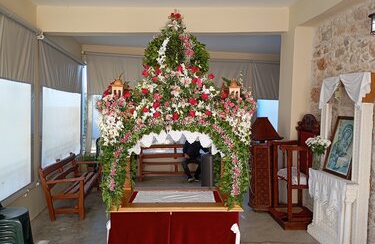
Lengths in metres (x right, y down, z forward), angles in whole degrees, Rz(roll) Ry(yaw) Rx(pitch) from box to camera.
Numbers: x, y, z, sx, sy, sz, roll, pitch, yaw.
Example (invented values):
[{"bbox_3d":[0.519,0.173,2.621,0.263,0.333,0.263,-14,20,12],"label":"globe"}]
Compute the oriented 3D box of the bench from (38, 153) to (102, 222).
[{"bbox_3d":[-1.990,1.086,5.430,0.660,0.810,1.620,1,3,-5],"label":"bench"}]

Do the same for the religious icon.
[{"bbox_3d":[2.102,0.331,4.036,0.040,0.790,0.592,15,1,-8],"label":"religious icon"}]

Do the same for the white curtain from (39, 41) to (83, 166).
[{"bbox_3d":[-2.570,-0.339,6.400,0.100,2.150,2.800,1,3,-7],"label":"white curtain"}]

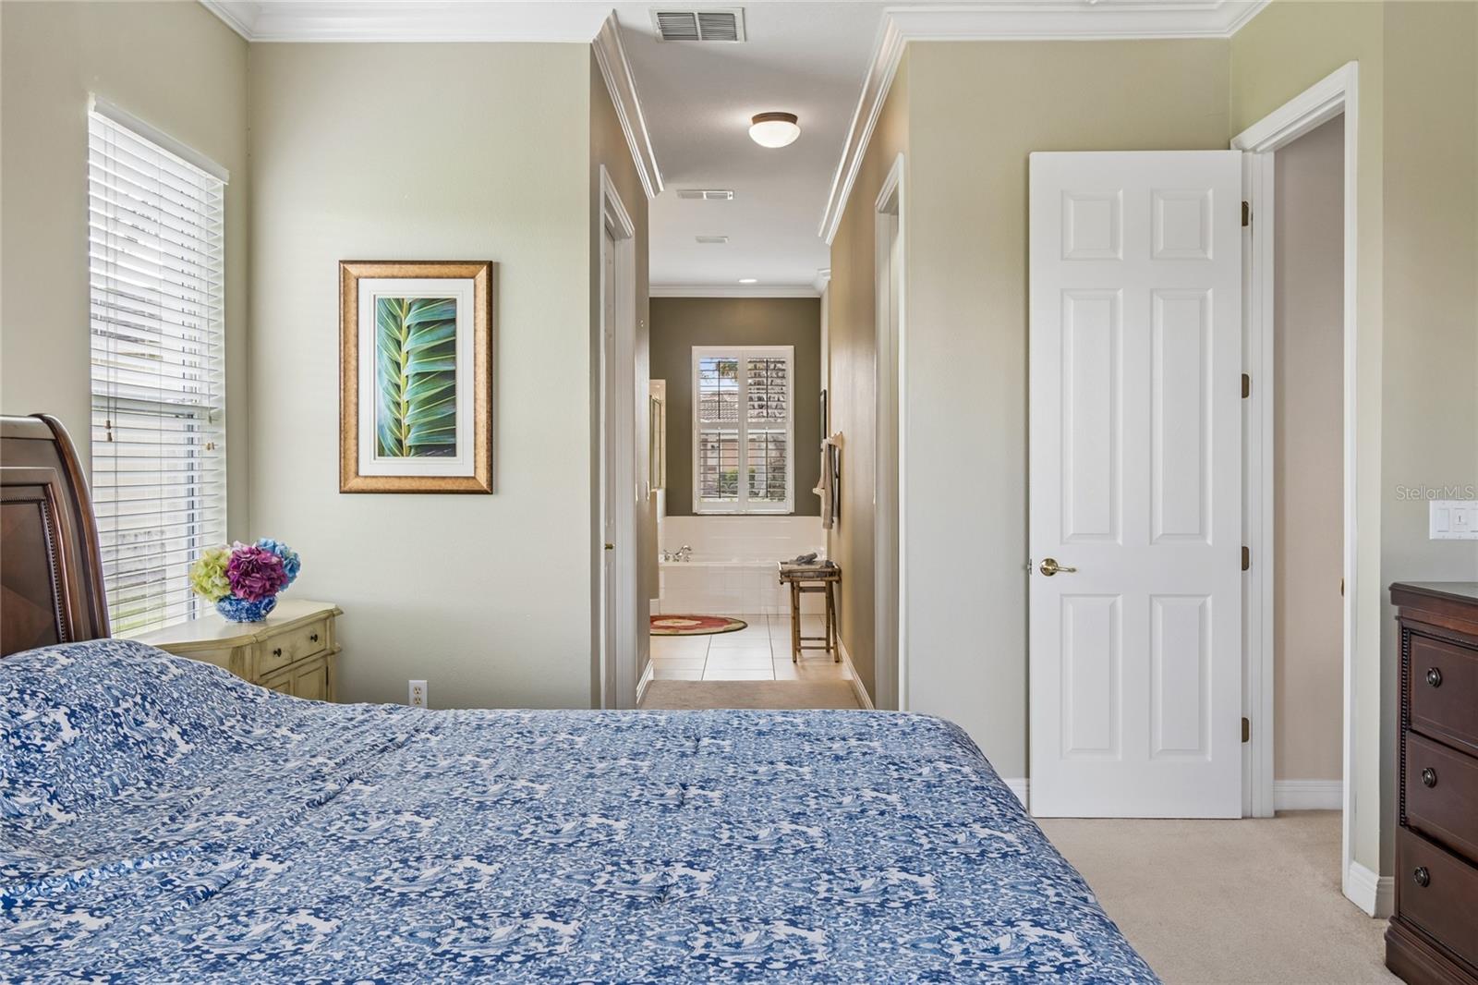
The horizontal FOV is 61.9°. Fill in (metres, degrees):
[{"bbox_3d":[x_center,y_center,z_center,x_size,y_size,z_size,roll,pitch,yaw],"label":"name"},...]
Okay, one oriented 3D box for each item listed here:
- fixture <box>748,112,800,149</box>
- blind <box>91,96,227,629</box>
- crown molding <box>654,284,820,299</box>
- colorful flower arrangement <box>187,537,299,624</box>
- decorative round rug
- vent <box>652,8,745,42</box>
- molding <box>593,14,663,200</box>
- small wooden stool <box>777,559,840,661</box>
[{"bbox_3d":[0.179,-1.783,6.109,0.254,0.151,0.254,0,1,0],"label":"fixture"},{"bbox_3d":[-1.908,-0.311,4.022,0.071,1.623,0.937,0,1,0],"label":"blind"},{"bbox_3d":[-0.062,-1.968,12.076,1.714,0.111,0.101,0,1,0],"label":"crown molding"},{"bbox_3d":[-1.639,0.286,4.082,0.343,0.272,0.312,0,1,0],"label":"colorful flower arrangement"},{"bbox_3d":[-0.536,1.058,9.909,1.210,0.015,1.230,0,1,0],"label":"decorative round rug"},{"bbox_3d":[-0.151,-1.816,4.813,0.361,0.022,0.358,0,1,0],"label":"vent"},{"bbox_3d":[-0.510,-1.801,6.098,0.106,0.111,2.873,0,1,0],"label":"molding"},{"bbox_3d":[0.466,0.800,8.215,0.423,0.635,0.484,0,1,0],"label":"small wooden stool"}]

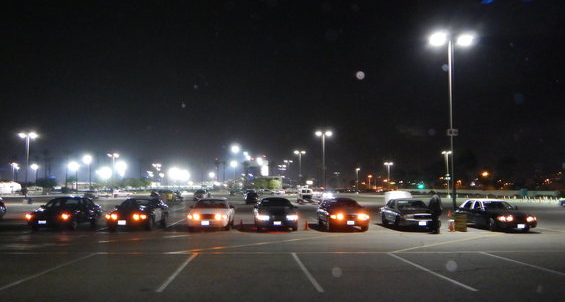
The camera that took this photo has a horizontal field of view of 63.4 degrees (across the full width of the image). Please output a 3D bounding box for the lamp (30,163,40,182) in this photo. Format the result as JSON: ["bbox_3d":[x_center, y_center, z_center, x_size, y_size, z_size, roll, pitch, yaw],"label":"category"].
[{"bbox_3d":[-119.263,14.133,220.030,2.600,15.000,0.900,0,-5,-4],"label":"lamp"}]

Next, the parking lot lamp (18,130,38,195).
[{"bbox_3d":[-59.859,3.602,106.809,3.300,15.500,0.800,0,-5,-4],"label":"parking lot lamp"}]

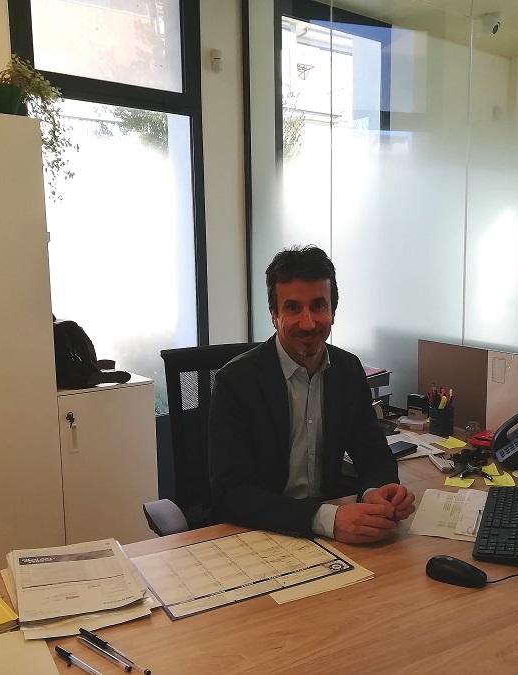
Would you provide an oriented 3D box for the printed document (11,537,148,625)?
[{"bbox_3d":[-0.365,0.472,1.338,0.212,0.010,0.297,-4,9,-23],"label":"printed document"}]

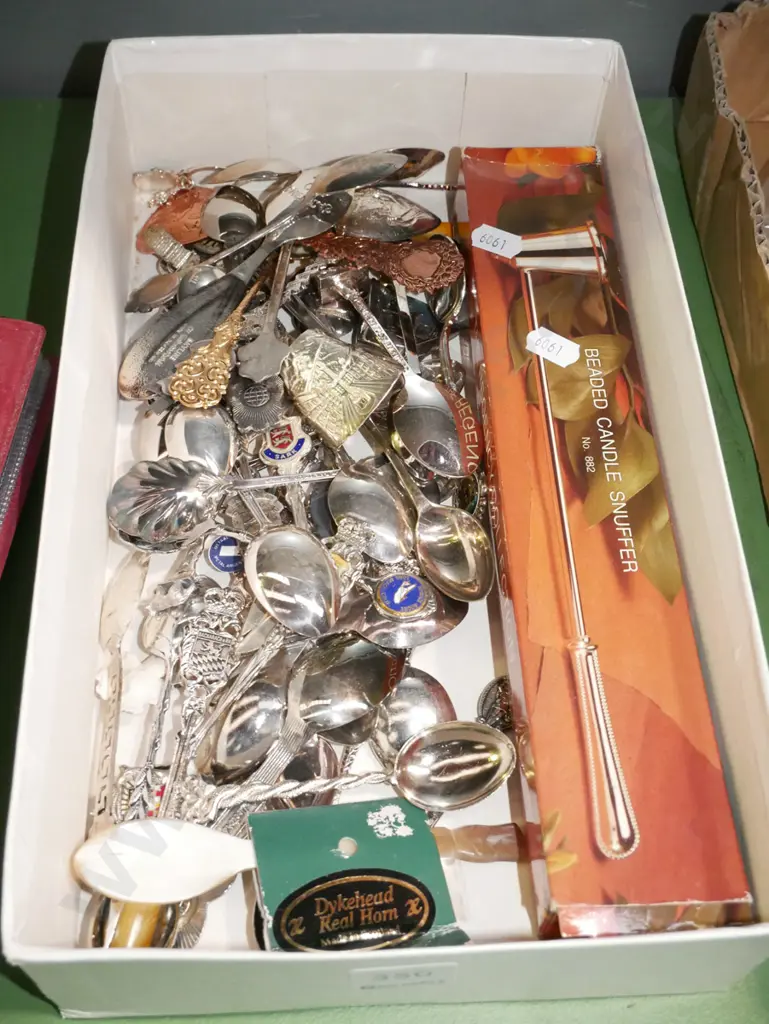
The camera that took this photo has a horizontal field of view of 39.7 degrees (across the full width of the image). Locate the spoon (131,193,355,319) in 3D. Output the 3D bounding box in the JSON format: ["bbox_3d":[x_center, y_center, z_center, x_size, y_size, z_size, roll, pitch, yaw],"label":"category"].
[{"bbox_3d":[-0.056,-0.102,0.418,0.100,0.016,0.022,-28,66,-8],"label":"spoon"}]

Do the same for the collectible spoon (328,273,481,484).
[{"bbox_3d":[0.005,-0.053,0.399,0.026,0.016,0.104,-25,64,-15],"label":"collectible spoon"}]

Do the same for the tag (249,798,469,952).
[{"bbox_3d":[-0.008,0.110,0.313,0.060,0.008,0.045,0,62,-21],"label":"tag"}]

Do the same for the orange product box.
[{"bbox_3d":[0.067,-0.011,0.379,0.056,0.030,0.297,-1,61,-3],"label":"orange product box"}]

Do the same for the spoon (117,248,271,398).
[{"bbox_3d":[-0.064,-0.078,0.405,0.032,0.017,0.092,35,74,16],"label":"spoon"}]

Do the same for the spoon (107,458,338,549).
[{"bbox_3d":[-0.045,-0.010,0.372,0.103,0.016,0.031,-7,62,-2],"label":"spoon"}]

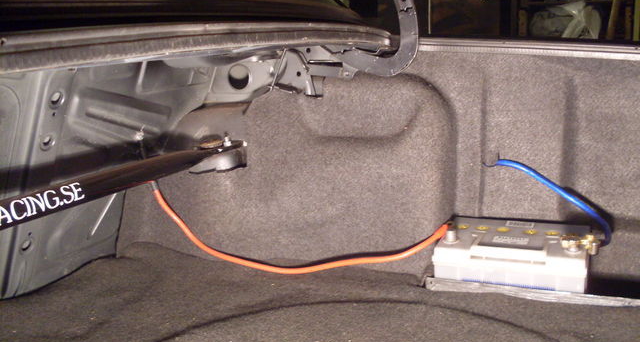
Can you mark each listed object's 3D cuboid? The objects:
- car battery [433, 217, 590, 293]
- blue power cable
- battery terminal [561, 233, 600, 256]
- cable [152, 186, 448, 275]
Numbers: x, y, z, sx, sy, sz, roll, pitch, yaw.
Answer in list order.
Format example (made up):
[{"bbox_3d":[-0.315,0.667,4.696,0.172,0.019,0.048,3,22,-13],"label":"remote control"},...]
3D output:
[{"bbox_3d":[0.399,0.209,1.445,0.284,0.178,0.172,2,15,23],"label":"car battery"},{"bbox_3d":[0.454,0.063,1.411,0.250,0.135,0.140,2,15,23],"label":"blue power cable"},{"bbox_3d":[0.495,0.141,1.342,0.072,0.037,0.046,2,15,23],"label":"battery terminal"},{"bbox_3d":[-0.064,0.132,1.569,0.700,0.170,0.110,2,15,23],"label":"cable"}]

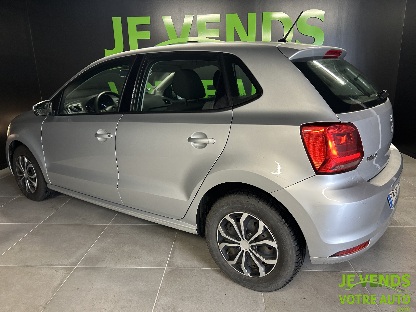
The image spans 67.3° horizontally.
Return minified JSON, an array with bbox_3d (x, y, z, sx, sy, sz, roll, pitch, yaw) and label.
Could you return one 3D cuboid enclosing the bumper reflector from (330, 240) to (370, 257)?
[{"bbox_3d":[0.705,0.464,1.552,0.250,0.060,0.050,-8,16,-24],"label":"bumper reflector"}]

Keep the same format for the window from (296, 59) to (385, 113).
[{"bbox_3d":[0.920,-0.481,1.984,0.440,0.120,1.200,51,36,13],"label":"window"}]

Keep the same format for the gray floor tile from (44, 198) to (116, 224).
[{"bbox_3d":[-1.126,0.517,2.975,0.600,0.010,0.600,0,15,4],"label":"gray floor tile"}]

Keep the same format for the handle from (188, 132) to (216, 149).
[{"bbox_3d":[-0.036,-0.084,1.734,0.195,0.090,0.055,9,18,34],"label":"handle"}]

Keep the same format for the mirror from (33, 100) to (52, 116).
[{"bbox_3d":[-1.347,-0.388,2.546,0.110,0.130,0.185,9,18,34],"label":"mirror"}]

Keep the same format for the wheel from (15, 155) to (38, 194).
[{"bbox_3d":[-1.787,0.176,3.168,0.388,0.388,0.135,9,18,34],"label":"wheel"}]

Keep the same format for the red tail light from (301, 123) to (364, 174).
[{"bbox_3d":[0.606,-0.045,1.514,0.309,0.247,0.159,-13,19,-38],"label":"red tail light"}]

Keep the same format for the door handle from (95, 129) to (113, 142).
[{"bbox_3d":[-0.739,-0.139,2.224,0.200,0.090,0.055,9,18,34],"label":"door handle"}]

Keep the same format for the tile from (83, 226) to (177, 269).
[{"bbox_3d":[-0.559,0.667,2.356,0.600,0.010,0.600,0,15,4],"label":"tile"}]

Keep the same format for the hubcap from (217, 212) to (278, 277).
[{"bbox_3d":[0.243,0.491,1.796,0.388,0.388,0.135,9,18,34],"label":"hubcap"}]

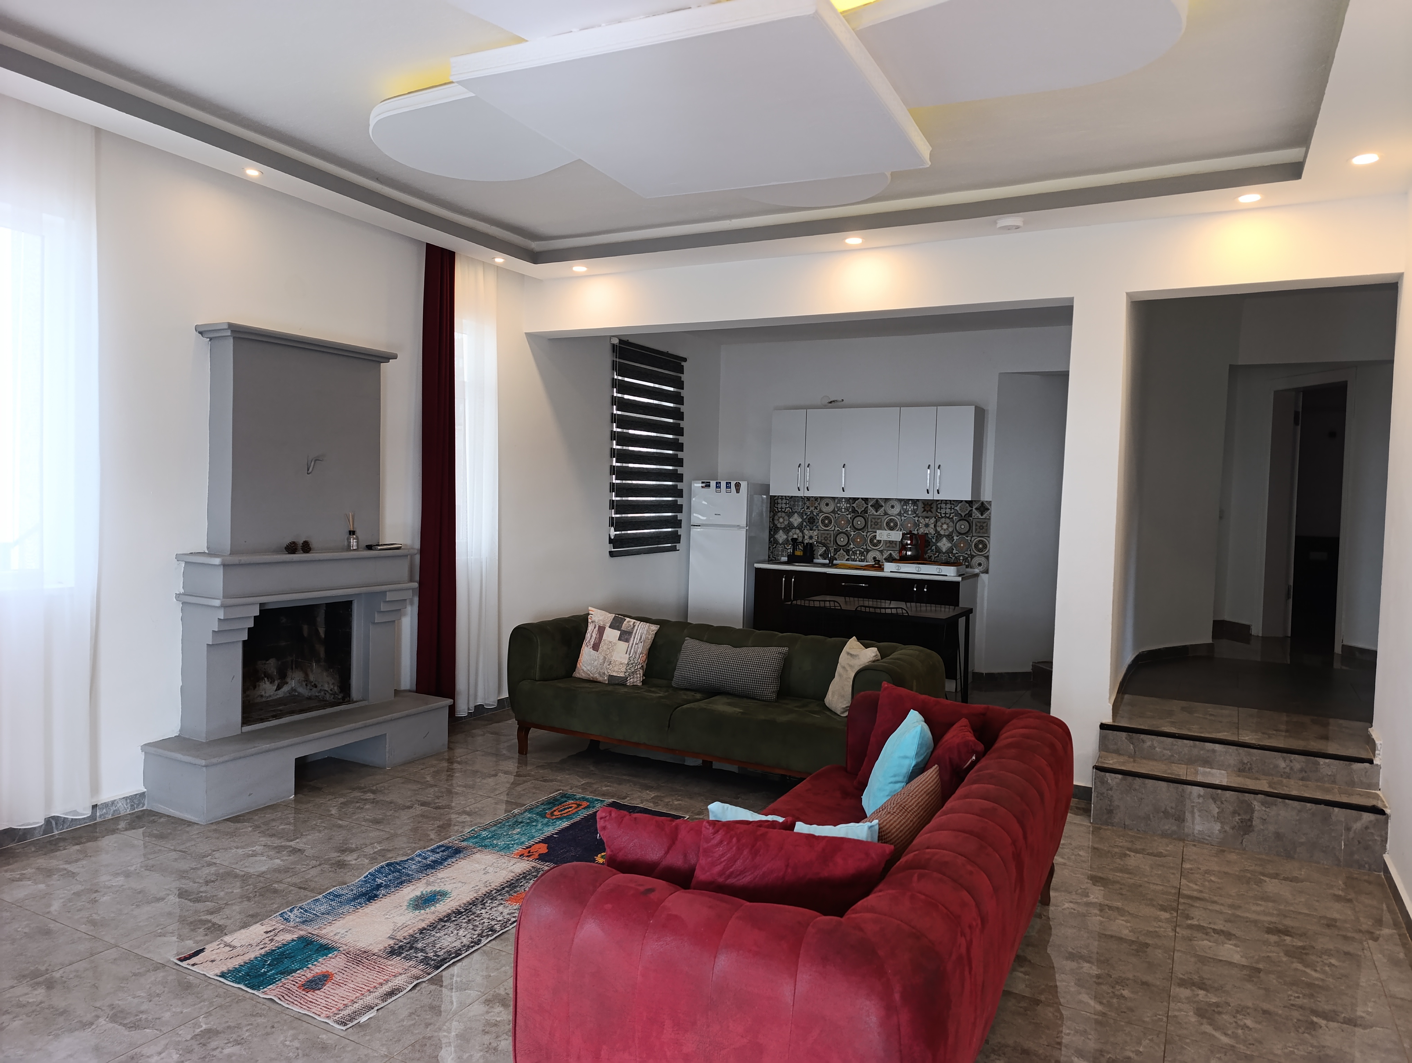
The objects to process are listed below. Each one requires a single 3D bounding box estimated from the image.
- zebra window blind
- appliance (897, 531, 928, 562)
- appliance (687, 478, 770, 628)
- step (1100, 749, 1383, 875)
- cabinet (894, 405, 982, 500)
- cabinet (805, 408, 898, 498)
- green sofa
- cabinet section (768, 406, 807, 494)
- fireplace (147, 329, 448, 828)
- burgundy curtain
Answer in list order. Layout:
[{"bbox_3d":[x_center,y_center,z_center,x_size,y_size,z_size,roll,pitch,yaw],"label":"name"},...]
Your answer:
[{"bbox_3d":[-0.484,-0.685,8.051,0.080,1.740,1.170,3,2,27],"label":"zebra window blind"},{"bbox_3d":[1.754,0.127,7.989,0.220,0.244,0.200,3,2,27],"label":"appliance"},{"bbox_3d":[0.227,0.368,8.714,0.565,1.648,0.580,3,2,27],"label":"appliance"},{"bbox_3d":[2.416,1.273,4.329,1.160,0.280,0.320,3,2,27],"label":"step"},{"bbox_3d":[1.990,-0.657,8.019,0.632,0.777,0.340,3,2,27],"label":"cabinet"},{"bbox_3d":[1.333,-0.688,8.357,0.848,0.777,0.340,3,2,27],"label":"cabinet"},{"bbox_3d":[0.077,0.938,5.211,2.310,0.755,0.825,3,2,27],"label":"green sofa"},{"bbox_3d":[0.814,-0.713,8.624,0.320,0.777,0.340,3,2,27],"label":"cabinet section"},{"bbox_3d":[-2.000,0.146,4.844,0.450,2.245,1.530,3,2,27],"label":"fireplace"},{"bbox_3d":[-1.657,-0.261,5.789,0.120,2.910,0.280,3,2,27],"label":"burgundy curtain"}]

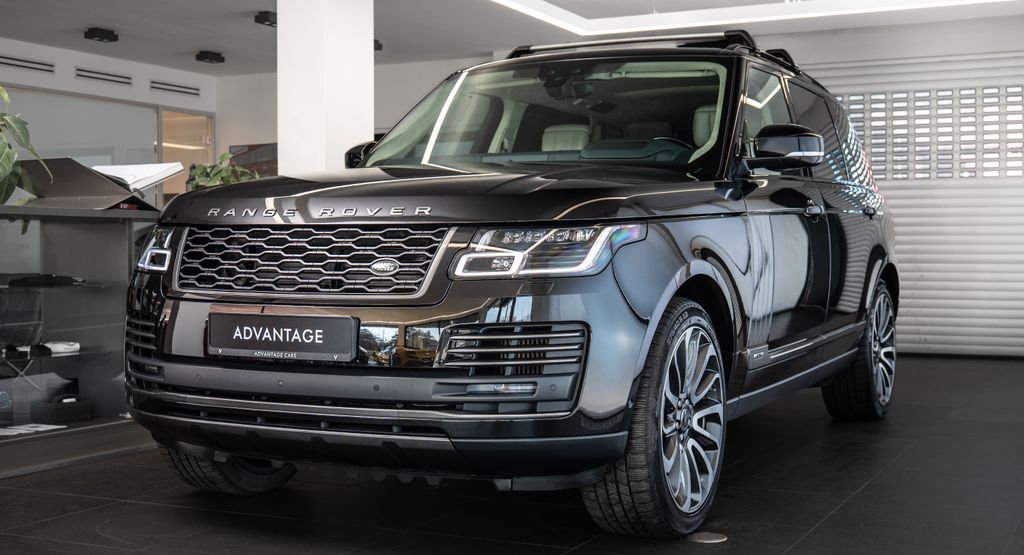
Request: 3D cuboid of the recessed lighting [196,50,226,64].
[{"bbox_3d":[-2.868,-2.103,12.211,0.140,0.088,0.262,0,1,26],"label":"recessed lighting"}]

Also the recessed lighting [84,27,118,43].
[{"bbox_3d":[-3.498,-2.073,10.933,0.140,0.088,0.262,0,1,26],"label":"recessed lighting"}]

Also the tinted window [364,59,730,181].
[{"bbox_3d":[0.198,-0.688,5.449,1.500,0.160,0.830,0,41,27],"label":"tinted window"}]

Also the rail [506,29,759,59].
[{"bbox_3d":[0.534,-1.093,6.110,1.270,0.115,0.090,0,1,27],"label":"rail"}]

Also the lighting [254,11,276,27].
[{"bbox_3d":[-1.909,-2.063,10.195,0.140,0.088,0.262,0,1,26],"label":"lighting"}]

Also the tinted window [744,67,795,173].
[{"bbox_3d":[1.055,-0.633,5.237,0.060,0.480,0.950,-19,-7,26],"label":"tinted window"}]

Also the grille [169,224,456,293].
[{"bbox_3d":[-0.644,-0.052,3.799,0.950,0.200,0.110,0,-17,27],"label":"grille"}]

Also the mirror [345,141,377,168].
[{"bbox_3d":[-0.678,-0.526,5.866,0.270,0.185,0.160,0,1,27],"label":"mirror"}]

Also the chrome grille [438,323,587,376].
[{"bbox_3d":[-0.013,0.194,3.517,0.420,0.155,0.110,-1,-2,5],"label":"chrome grille"}]

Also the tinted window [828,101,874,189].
[{"bbox_3d":[1.769,-0.693,6.769,0.080,0.440,0.850,-19,-5,18],"label":"tinted window"}]

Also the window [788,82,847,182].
[{"bbox_3d":[1.432,-0.671,6.010,0.060,0.460,0.820,-20,-8,25],"label":"window"}]

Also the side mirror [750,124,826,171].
[{"bbox_3d":[1.054,-0.508,4.949,0.270,0.185,0.160,0,1,27],"label":"side mirror"}]

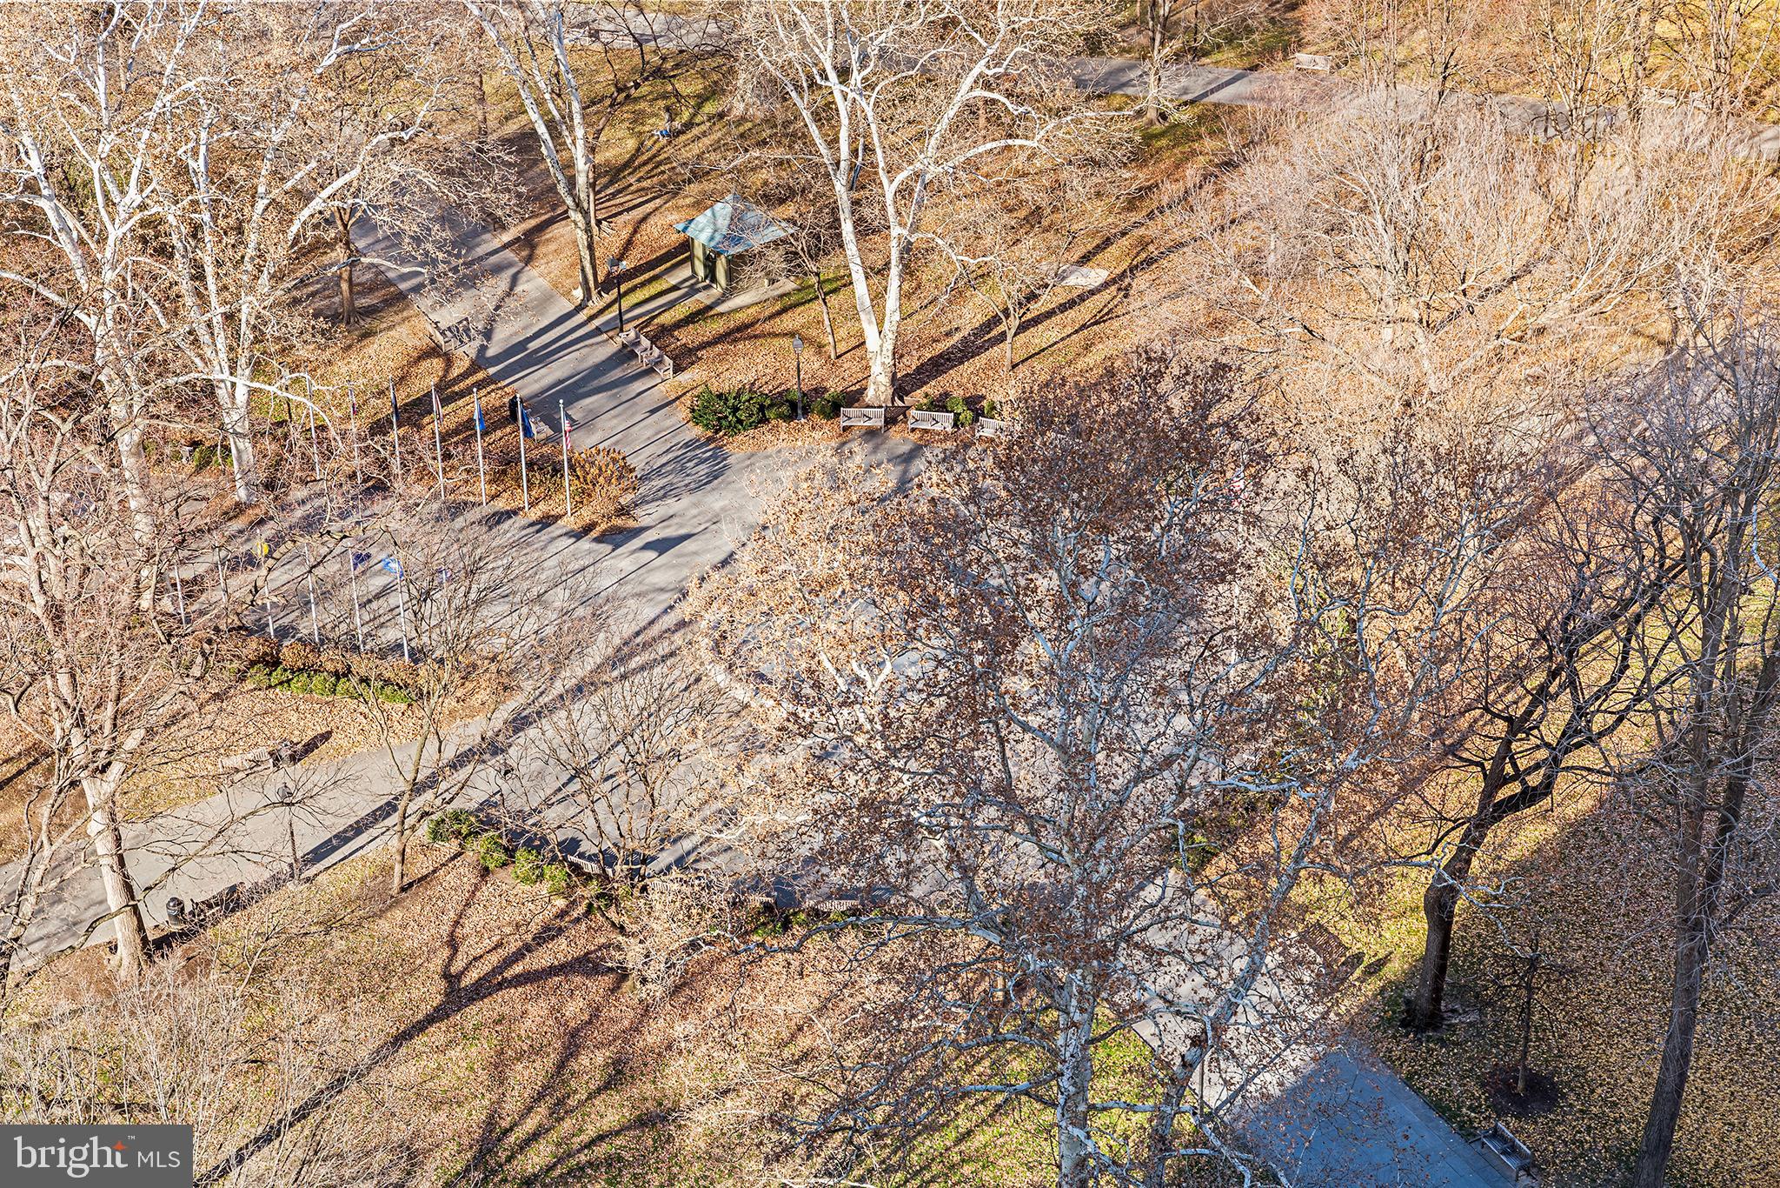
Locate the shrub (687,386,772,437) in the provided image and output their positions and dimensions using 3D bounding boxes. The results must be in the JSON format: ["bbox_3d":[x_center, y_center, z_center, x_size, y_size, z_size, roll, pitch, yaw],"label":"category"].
[{"bbox_3d":[-7.068,-8.288,152.390,3.450,1.400,2.500,-1,32,0],"label":"shrub"}]

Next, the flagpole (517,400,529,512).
[{"bbox_3d":[-15.063,-5.754,142.131,0.160,5.550,0.160,0,34,0],"label":"flagpole"}]

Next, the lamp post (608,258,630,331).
[{"bbox_3d":[-12.032,-13.270,154.736,0.850,4.000,0.500,11,35,16],"label":"lamp post"}]

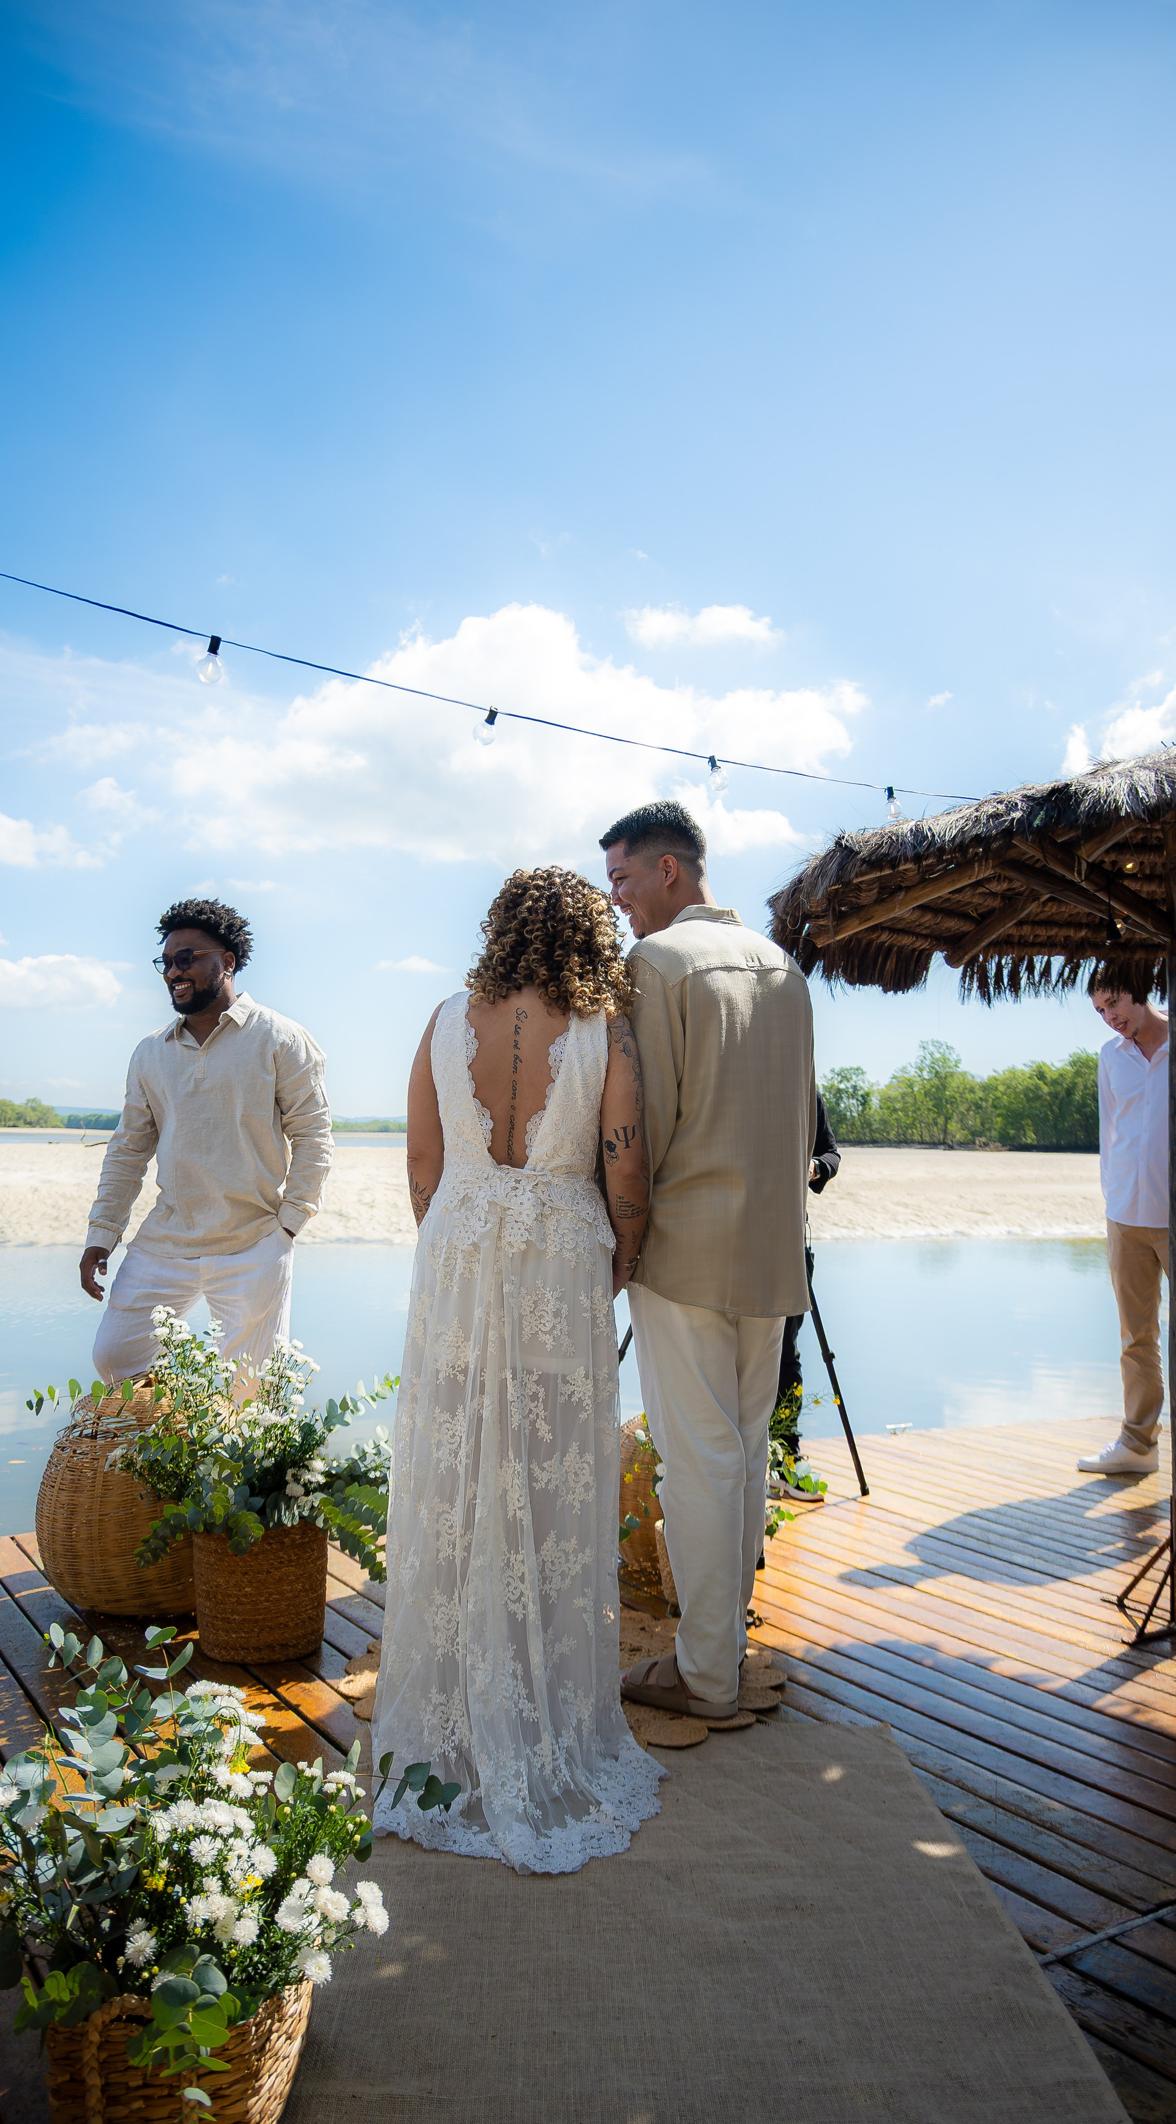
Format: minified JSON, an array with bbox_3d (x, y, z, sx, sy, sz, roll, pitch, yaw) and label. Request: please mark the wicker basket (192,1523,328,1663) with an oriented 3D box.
[{"bbox_3d":[-0.720,1.140,3.120,0.295,0.275,0.295,0,-3,0],"label":"wicker basket"}]

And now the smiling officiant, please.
[{"bbox_3d":[-1.030,0.430,3.780,0.660,1.750,0.420,-1,-3,16],"label":"smiling officiant"}]

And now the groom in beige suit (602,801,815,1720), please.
[{"bbox_3d":[0.240,0.380,2.830,0.500,1.770,0.360,2,-3,-33],"label":"groom in beige suit"}]

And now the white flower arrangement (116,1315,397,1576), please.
[{"bbox_3d":[-0.727,0.835,3.120,0.620,0.560,0.520,0,-3,0],"label":"white flower arrangement"}]

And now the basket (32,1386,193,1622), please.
[{"bbox_3d":[-1.055,1.052,3.450,0.570,0.480,0.570,0,-3,0],"label":"basket"}]

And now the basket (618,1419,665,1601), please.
[{"bbox_3d":[0.235,1.090,3.680,0.480,0.430,0.480,0,-3,0],"label":"basket"}]

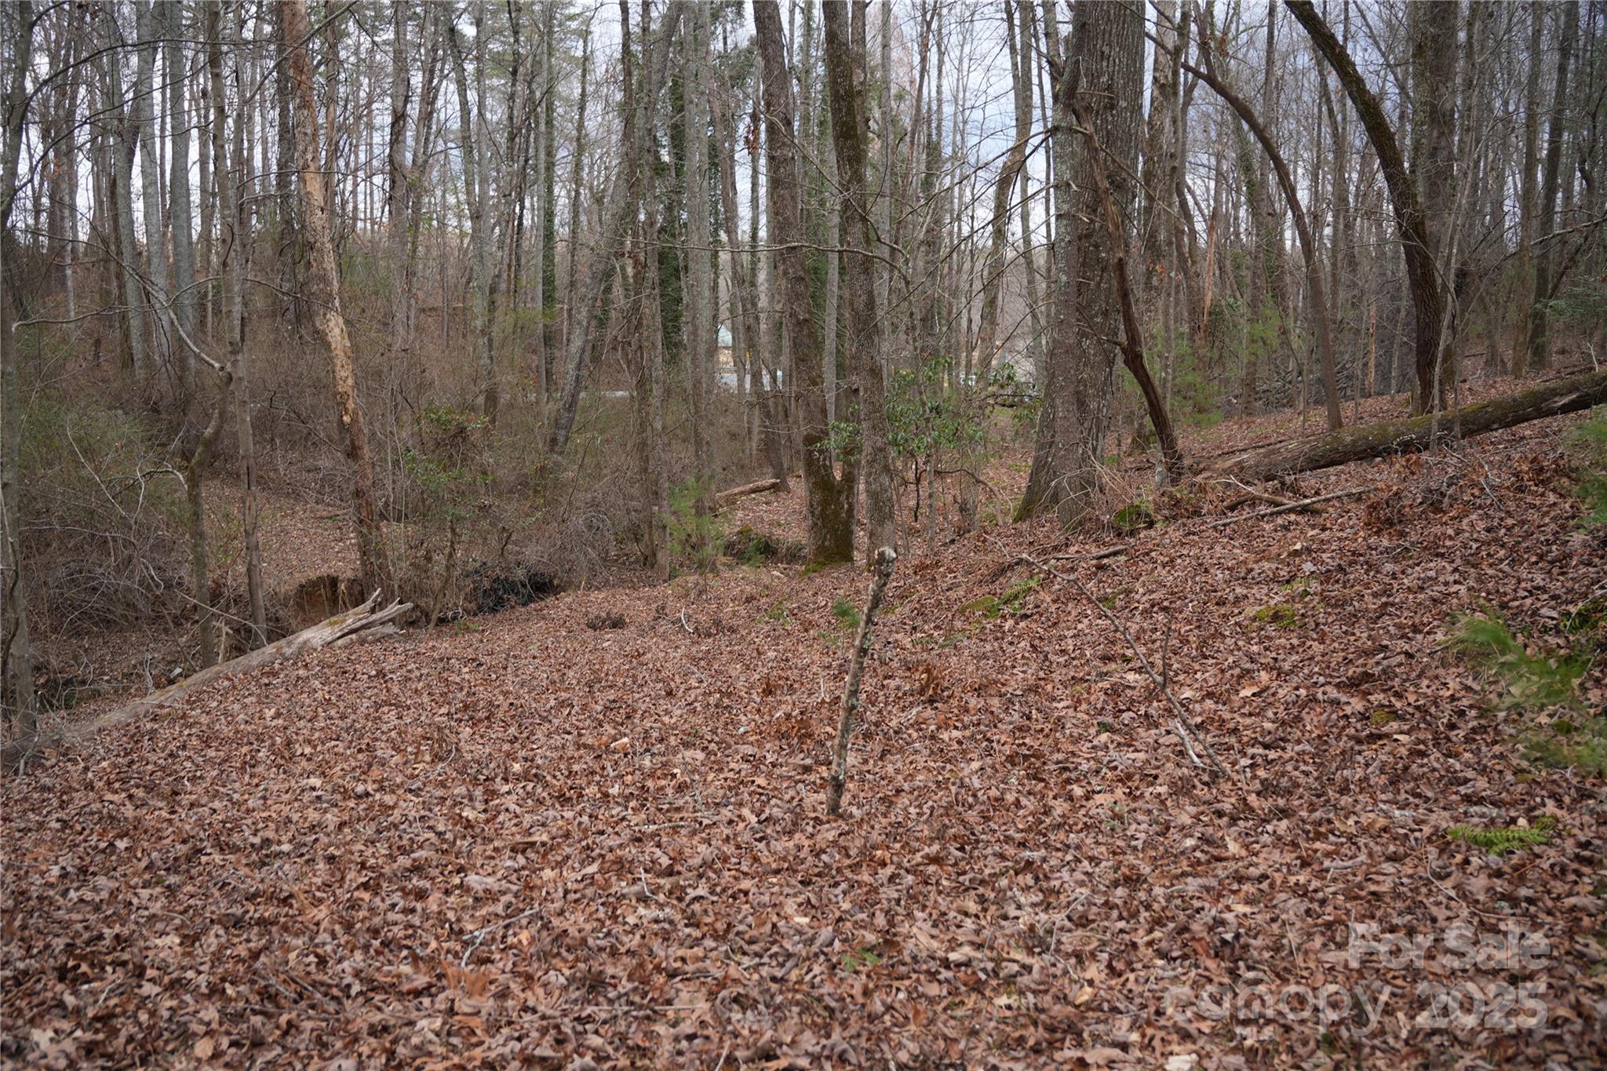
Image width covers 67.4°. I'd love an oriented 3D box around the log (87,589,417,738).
[{"bbox_3d":[-3.071,0.718,6.950,0.250,0.240,2.160,3,14,25],"label":"log"}]

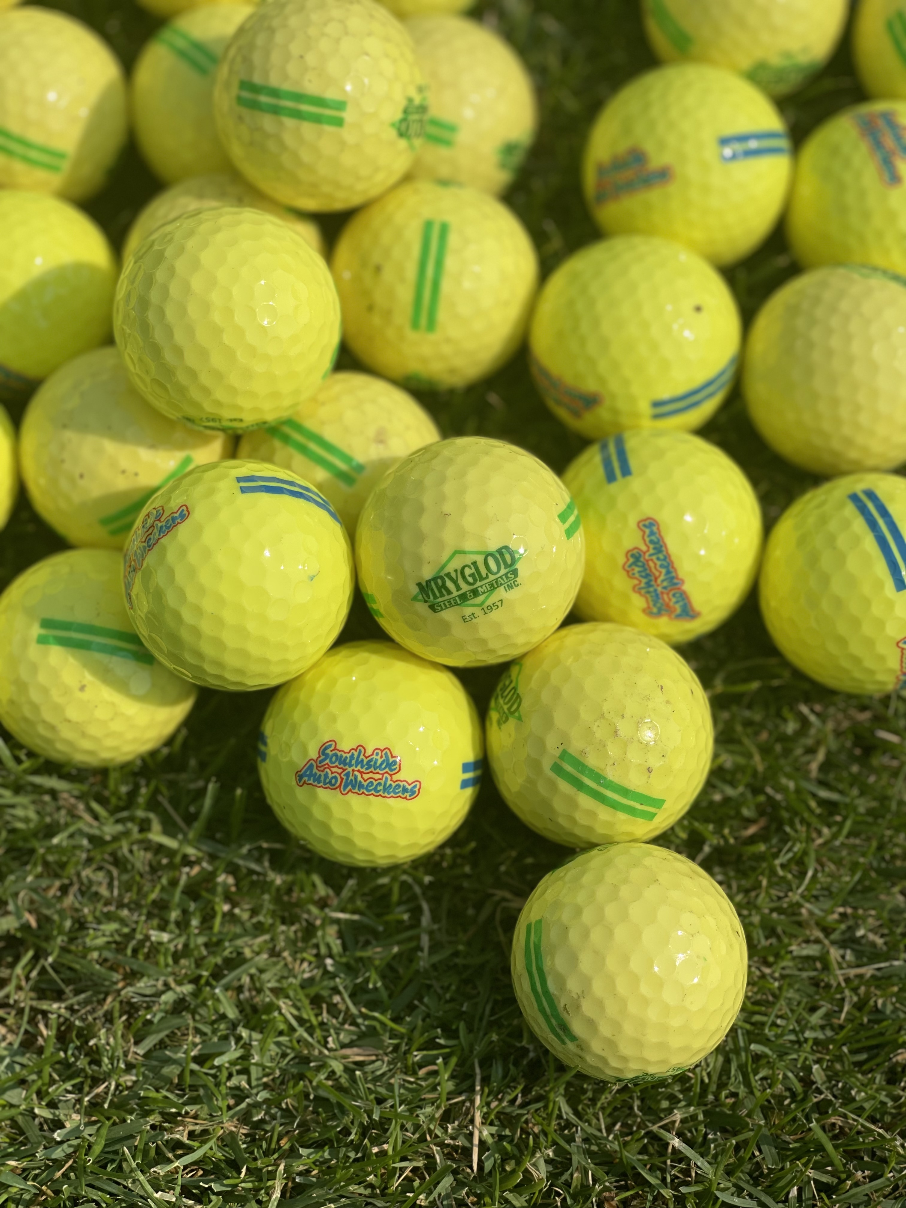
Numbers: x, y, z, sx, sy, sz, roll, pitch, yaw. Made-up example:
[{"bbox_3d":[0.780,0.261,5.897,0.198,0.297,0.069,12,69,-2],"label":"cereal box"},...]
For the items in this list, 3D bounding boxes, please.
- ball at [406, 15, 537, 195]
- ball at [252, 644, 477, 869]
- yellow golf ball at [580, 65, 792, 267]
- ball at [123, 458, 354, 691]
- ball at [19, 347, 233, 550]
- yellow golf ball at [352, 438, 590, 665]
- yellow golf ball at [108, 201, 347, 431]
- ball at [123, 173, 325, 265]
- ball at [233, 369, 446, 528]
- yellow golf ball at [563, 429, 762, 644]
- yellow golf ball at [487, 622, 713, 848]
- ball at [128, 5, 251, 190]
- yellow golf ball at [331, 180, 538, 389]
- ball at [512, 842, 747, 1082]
[{"bbox_3d":[-0.004,-0.104,0.477,0.043,0.043,0.043,-1,68,4],"label":"ball"},{"bbox_3d":[-0.015,0.028,0.424,0.043,0.043,0.043,-1,68,4],"label":"ball"},{"bbox_3d":[0.048,-0.090,0.459,0.043,0.043,0.043,0,70,3],"label":"yellow golf ball"},{"bbox_3d":[-0.040,-0.005,0.412,0.043,0.043,0.043,-1,69,3],"label":"ball"},{"bbox_3d":[-0.065,-0.030,0.446,0.043,0.043,0.043,0,70,3],"label":"ball"},{"bbox_3d":[0.003,-0.010,0.414,0.043,0.043,0.043,0,70,3],"label":"yellow golf ball"},{"bbox_3d":[-0.043,-0.054,0.421,0.043,0.043,0.043,-1,68,4],"label":"yellow golf ball"},{"bbox_3d":[-0.047,-0.067,0.462,0.043,0.043,0.043,-1,68,4],"label":"ball"},{"bbox_3d":[-0.022,-0.025,0.447,0.043,0.043,0.043,-1,68,4],"label":"ball"},{"bbox_3d":[0.039,-0.013,0.436,0.043,0.043,0.043,0,69,4],"label":"yellow golf ball"},{"bbox_3d":[0.028,0.025,0.422,0.043,0.043,0.043,0,70,3],"label":"yellow golf ball"},{"bbox_3d":[-0.047,-0.106,0.472,0.043,0.043,0.043,-1,69,3],"label":"ball"},{"bbox_3d":[-0.004,-0.065,0.456,0.043,0.043,0.043,0,69,4],"label":"yellow golf ball"},{"bbox_3d":[0.032,0.065,0.404,0.043,0.043,0.043,0,69,4],"label":"ball"}]

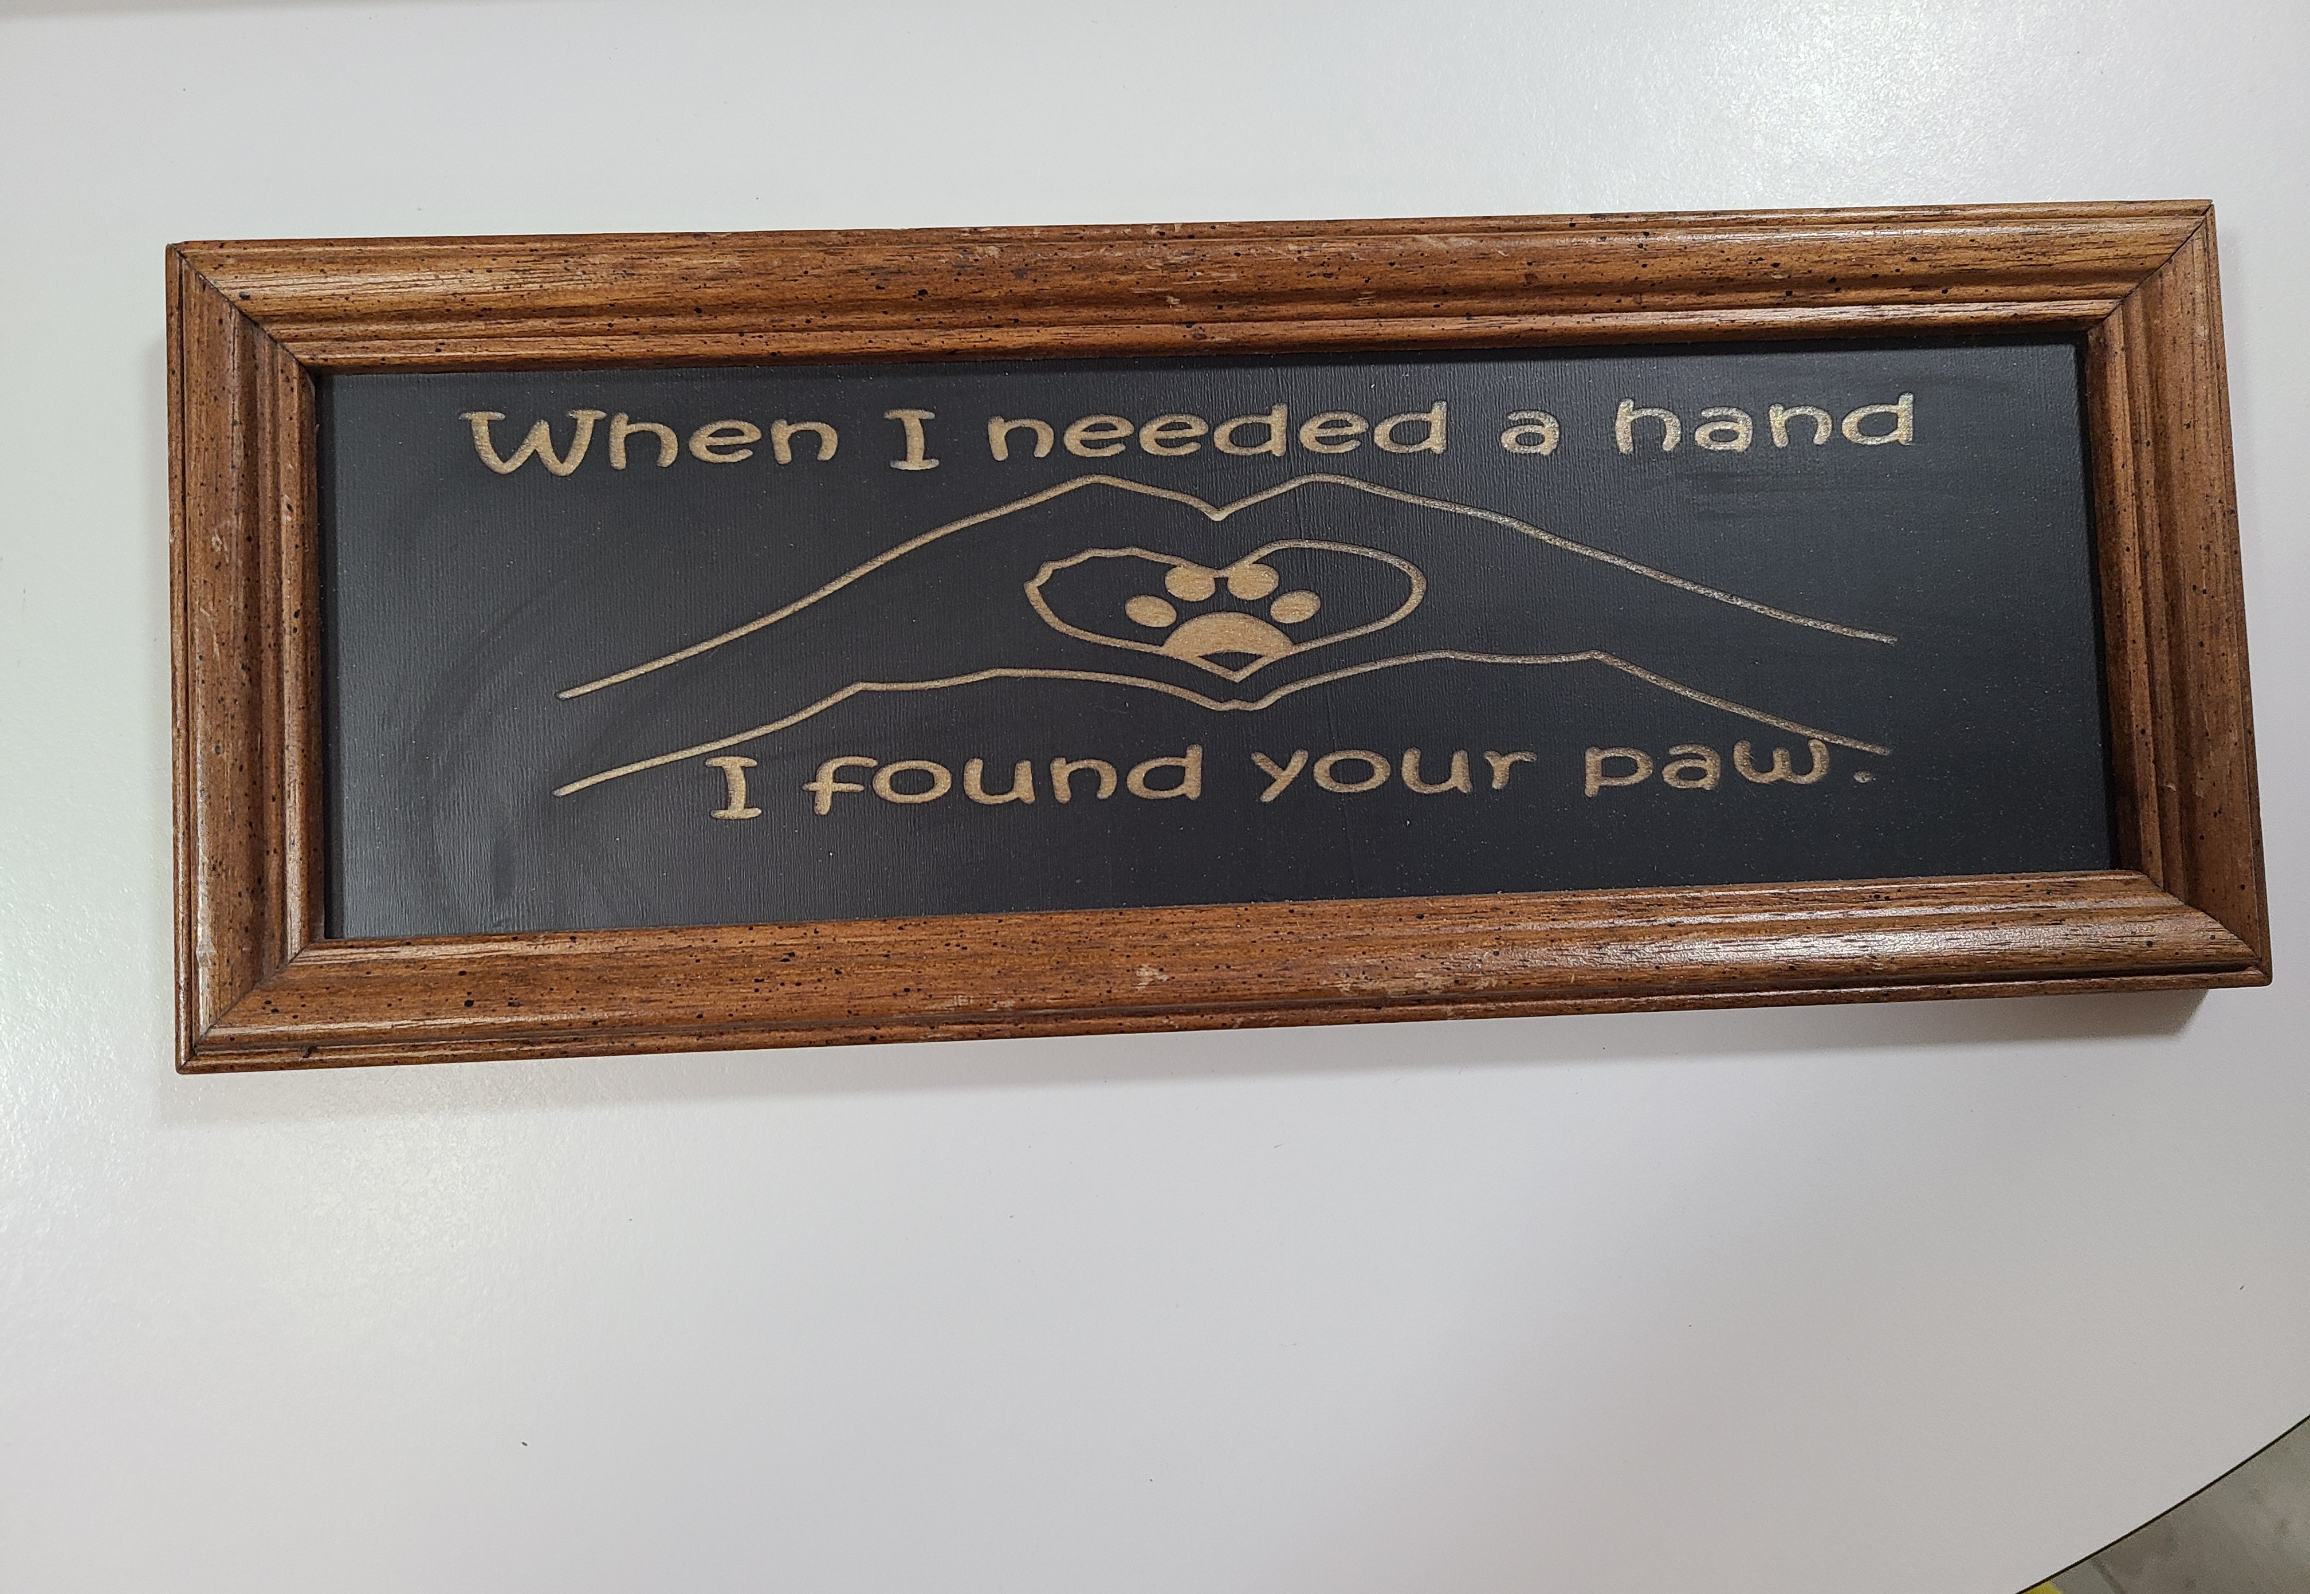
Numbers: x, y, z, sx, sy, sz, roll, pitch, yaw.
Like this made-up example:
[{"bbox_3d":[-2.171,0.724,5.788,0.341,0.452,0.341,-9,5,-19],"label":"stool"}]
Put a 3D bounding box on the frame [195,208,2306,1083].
[{"bbox_3d":[0.017,-0.038,0.385,0.455,0.022,0.177,-2,87,-3],"label":"frame"}]

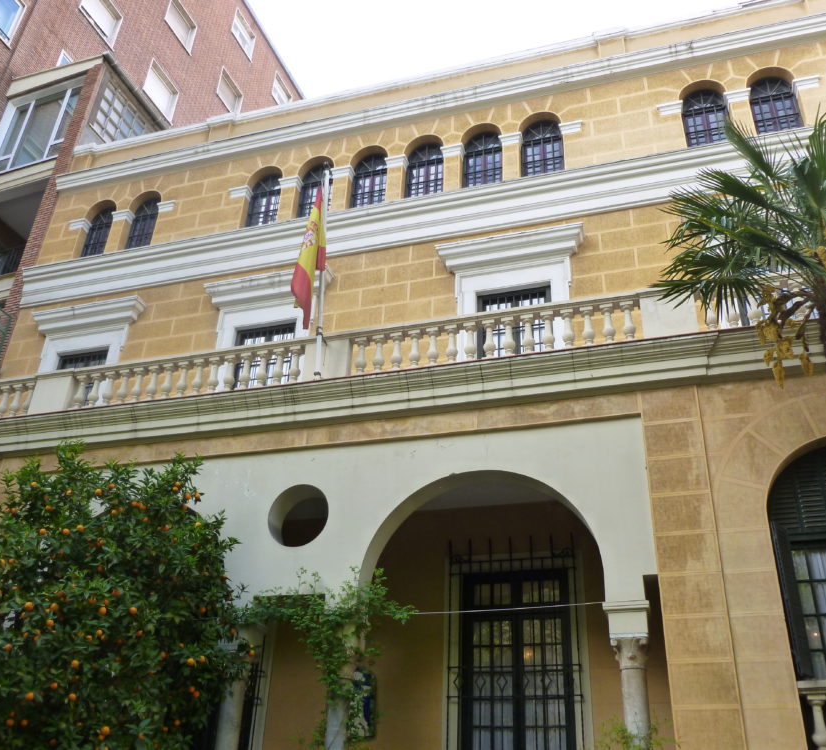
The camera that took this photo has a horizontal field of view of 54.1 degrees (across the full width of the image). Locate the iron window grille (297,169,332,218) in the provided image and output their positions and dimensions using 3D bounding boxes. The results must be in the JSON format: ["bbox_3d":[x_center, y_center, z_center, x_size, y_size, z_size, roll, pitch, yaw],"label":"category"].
[{"bbox_3d":[-1.832,-3.545,15.800,0.768,1.611,0.080,-7,-31,16],"label":"iron window grille"}]

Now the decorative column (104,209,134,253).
[{"bbox_3d":[-6.153,-2.866,16.879,0.422,1.187,0.250,-7,-31,16],"label":"decorative column"}]

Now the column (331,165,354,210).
[{"bbox_3d":[-1.456,-3.675,16.344,0.430,1.170,0.310,-7,-31,16],"label":"column"}]

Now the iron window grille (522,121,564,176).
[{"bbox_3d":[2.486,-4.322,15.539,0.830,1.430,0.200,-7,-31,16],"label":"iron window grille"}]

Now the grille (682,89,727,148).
[{"bbox_3d":[5.014,-4.330,13.854,0.768,1.611,0.120,-7,-31,16],"label":"grille"}]

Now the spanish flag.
[{"bbox_3d":[-1.444,-1.679,11.413,0.460,2.480,0.280,-7,-31,16],"label":"spanish flag"}]

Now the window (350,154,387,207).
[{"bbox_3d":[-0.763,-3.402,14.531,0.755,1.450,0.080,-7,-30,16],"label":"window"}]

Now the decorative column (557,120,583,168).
[{"bbox_3d":[2.832,-3.930,14.266,0.411,1.187,0.250,-7,-31,16],"label":"decorative column"}]

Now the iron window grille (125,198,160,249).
[{"bbox_3d":[-5.594,-3.100,16.894,0.763,1.611,0.080,-7,-31,16],"label":"iron window grille"}]

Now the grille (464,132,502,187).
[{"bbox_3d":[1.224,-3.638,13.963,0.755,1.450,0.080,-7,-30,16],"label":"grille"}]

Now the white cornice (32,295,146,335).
[{"bbox_3d":[-5.888,-1.035,14.576,2.250,0.400,0.263,-7,-30,16],"label":"white cornice"}]

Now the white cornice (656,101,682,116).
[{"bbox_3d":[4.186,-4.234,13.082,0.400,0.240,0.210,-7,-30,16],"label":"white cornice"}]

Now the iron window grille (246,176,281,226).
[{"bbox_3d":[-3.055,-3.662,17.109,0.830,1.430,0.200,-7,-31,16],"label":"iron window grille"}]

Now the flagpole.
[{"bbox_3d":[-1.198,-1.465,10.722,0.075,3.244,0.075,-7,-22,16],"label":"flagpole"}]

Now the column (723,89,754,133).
[{"bbox_3d":[5.148,-3.962,12.616,0.390,1.100,0.260,-7,-30,16],"label":"column"}]

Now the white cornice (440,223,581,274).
[{"bbox_3d":[1.482,-1.912,12.470,2.300,0.400,0.263,-7,-30,16],"label":"white cornice"}]

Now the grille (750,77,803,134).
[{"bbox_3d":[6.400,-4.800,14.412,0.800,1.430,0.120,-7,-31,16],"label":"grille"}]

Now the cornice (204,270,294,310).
[{"bbox_3d":[-2.644,-1.526,14.540,2.447,0.438,0.318,-7,-31,16],"label":"cornice"}]

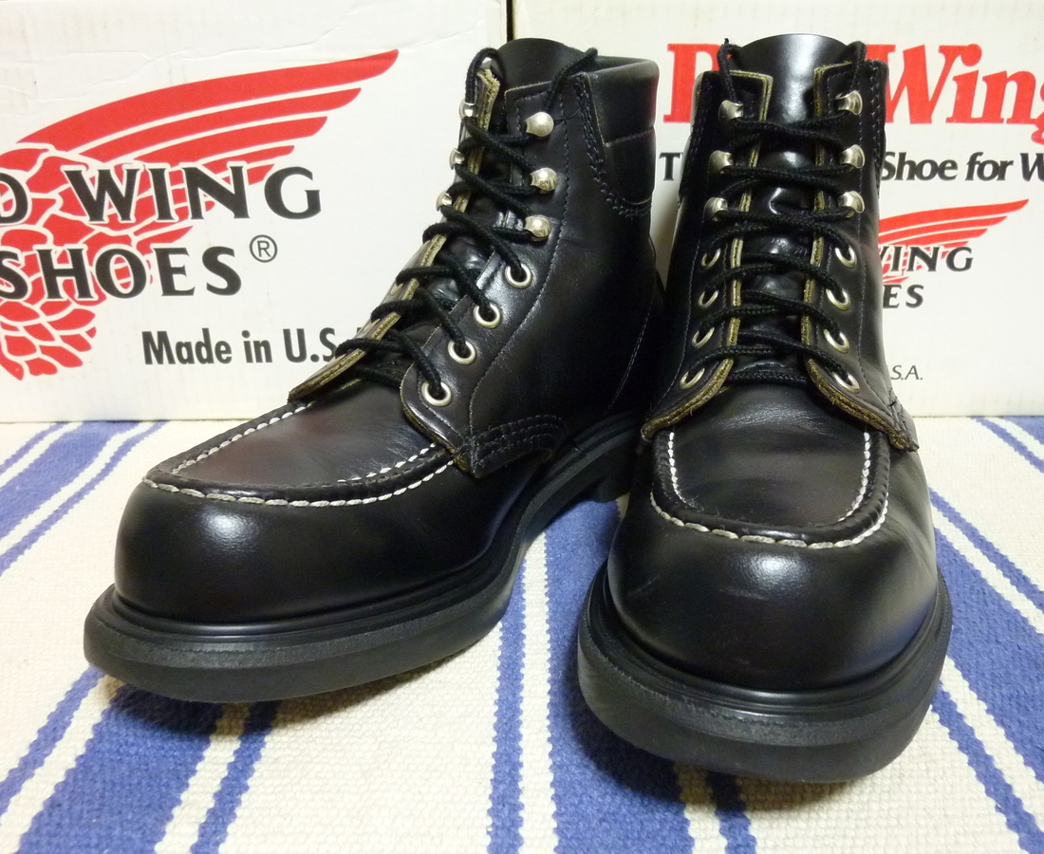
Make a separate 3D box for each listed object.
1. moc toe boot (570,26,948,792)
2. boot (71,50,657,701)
[{"bbox_3d":[0.097,-0.043,0.311,0.114,0.200,0.298,5,23,12],"label":"moc toe boot"},{"bbox_3d":[-0.030,-0.047,0.320,0.114,0.200,0.298,18,28,36],"label":"boot"}]

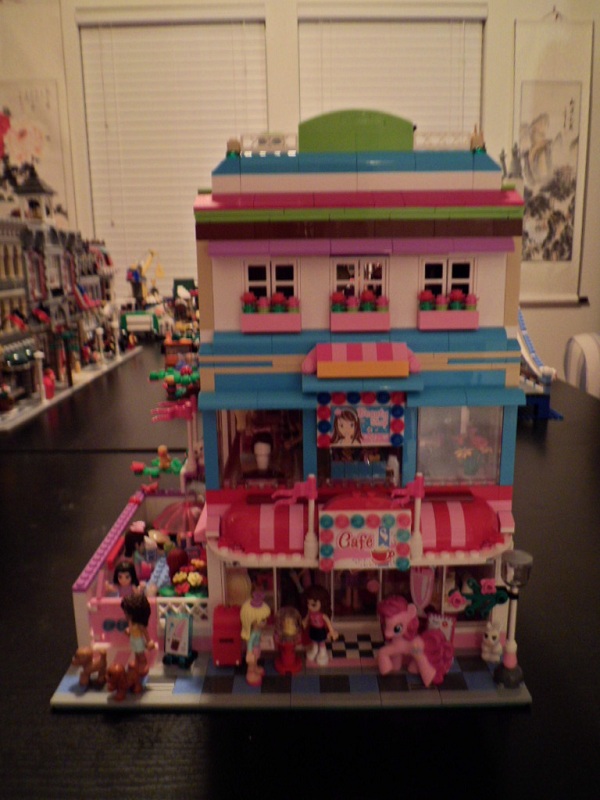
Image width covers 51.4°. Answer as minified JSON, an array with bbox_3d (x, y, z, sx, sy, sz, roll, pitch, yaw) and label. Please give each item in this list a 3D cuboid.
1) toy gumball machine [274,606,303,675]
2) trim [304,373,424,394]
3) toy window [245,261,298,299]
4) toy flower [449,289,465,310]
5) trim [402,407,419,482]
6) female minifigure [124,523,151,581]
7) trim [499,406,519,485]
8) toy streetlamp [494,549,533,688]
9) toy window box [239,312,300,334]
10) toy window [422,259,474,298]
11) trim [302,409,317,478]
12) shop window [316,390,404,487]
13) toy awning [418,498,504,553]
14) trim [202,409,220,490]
[{"bbox_3d":[-0.006,0.137,0.360,0.016,0.036,0.015,-1,9,0],"label":"toy gumball machine"},{"bbox_3d":[0.034,-0.011,0.341,0.064,0.010,0.016,-1,8,0],"label":"trim"},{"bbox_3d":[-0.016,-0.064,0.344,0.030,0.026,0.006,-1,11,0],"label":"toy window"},{"bbox_3d":[0.085,-0.054,0.339,0.009,0.012,0.009,-1,9,0],"label":"toy flower"},{"bbox_3d":[0.063,0.026,0.357,0.008,0.047,0.008,-1,9,0],"label":"trim"},{"bbox_3d":[-0.114,0.110,0.445,0.016,0.046,0.015,4,12,25],"label":"female minifigure"},{"bbox_3d":[0.119,0.025,0.357,0.008,0.047,0.008,-1,9,0],"label":"trim"},{"bbox_3d":[0.115,0.120,0.341,0.016,0.072,0.016,3,9,0],"label":"toy streetlamp"},{"bbox_3d":[-0.015,-0.042,0.342,0.032,0.010,0.008,-1,9,0],"label":"toy window box"},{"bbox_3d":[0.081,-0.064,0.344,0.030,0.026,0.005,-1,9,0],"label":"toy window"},{"bbox_3d":[0.006,0.026,0.359,0.008,0.048,0.008,-1,8,0],"label":"trim"},{"bbox_3d":[0.034,0.021,0.353,0.049,0.056,0.009,-1,11,0],"label":"shop window"},{"bbox_3d":[0.087,0.069,0.344,0.046,0.025,0.022,-1,11,0],"label":"toy awning"},{"bbox_3d":[-0.050,0.026,0.359,0.008,0.048,0.008,-1,8,0],"label":"trim"}]

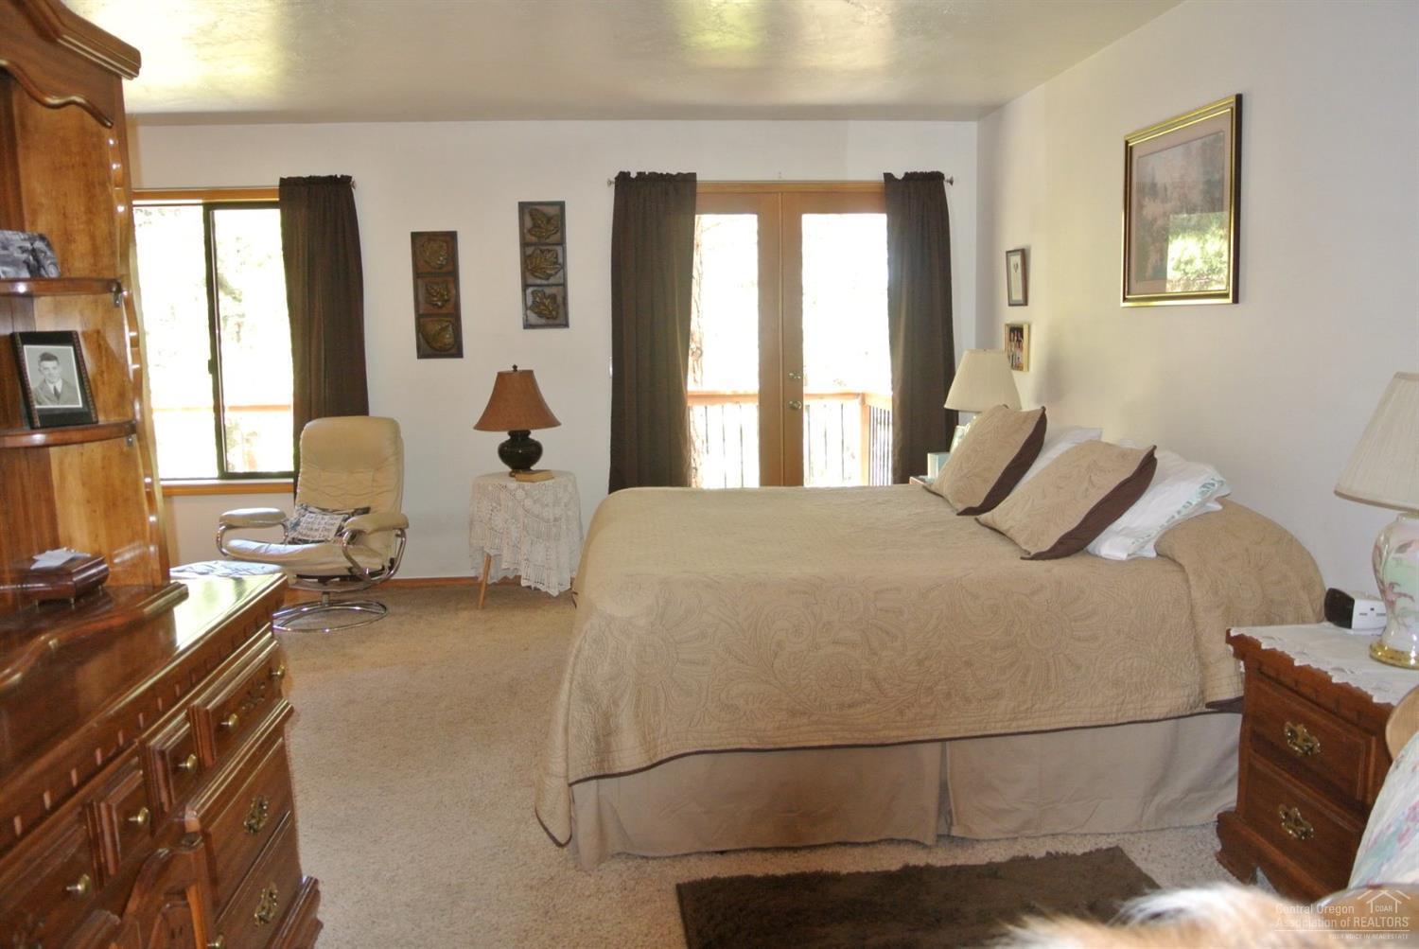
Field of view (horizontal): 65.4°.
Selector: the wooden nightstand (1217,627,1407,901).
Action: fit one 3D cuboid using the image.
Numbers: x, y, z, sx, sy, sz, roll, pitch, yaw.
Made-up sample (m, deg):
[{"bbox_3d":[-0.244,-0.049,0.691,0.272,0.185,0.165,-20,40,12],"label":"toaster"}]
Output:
[{"bbox_3d":[1.504,0.697,2.437,0.440,0.578,0.635,-1,7,-5],"label":"wooden nightstand"}]

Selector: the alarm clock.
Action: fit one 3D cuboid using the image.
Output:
[{"bbox_3d":[1.581,0.331,2.682,0.105,0.090,0.120,-1,7,-5],"label":"alarm clock"}]

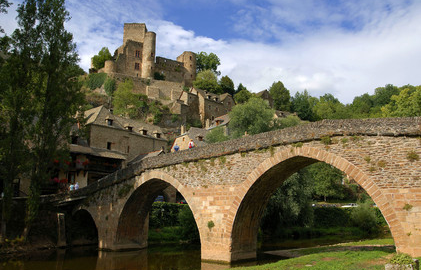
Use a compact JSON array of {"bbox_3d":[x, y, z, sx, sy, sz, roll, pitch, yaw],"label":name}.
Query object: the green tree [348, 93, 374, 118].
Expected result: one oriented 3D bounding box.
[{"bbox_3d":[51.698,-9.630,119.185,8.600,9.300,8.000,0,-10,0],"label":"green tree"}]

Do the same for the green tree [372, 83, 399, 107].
[{"bbox_3d":[62.590,-13.550,125.000,10.340,9.440,9.500,0,-12,0],"label":"green tree"}]

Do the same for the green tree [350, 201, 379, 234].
[{"bbox_3d":[24.605,13.185,55.544,4.200,5.200,4.000,0,-10,0],"label":"green tree"}]

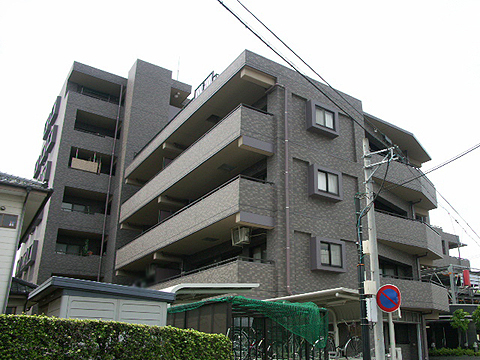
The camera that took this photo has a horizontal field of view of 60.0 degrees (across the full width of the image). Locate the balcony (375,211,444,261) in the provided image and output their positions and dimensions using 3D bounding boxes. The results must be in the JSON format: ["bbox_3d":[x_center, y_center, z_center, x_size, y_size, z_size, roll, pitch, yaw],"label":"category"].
[{"bbox_3d":[7.989,2.695,19.693,5.908,1.360,1.333,18,-27,-36],"label":"balcony"}]

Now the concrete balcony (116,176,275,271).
[{"bbox_3d":[-3.112,2.791,20.281,1.550,1.360,14.100,14,-25,-29],"label":"concrete balcony"}]

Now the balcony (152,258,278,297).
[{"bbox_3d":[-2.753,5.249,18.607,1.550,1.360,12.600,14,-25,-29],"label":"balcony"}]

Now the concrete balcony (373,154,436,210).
[{"bbox_3d":[8.030,0.033,20.765,5.908,1.360,1.333,18,-27,-36],"label":"concrete balcony"}]

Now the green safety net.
[{"bbox_3d":[0.178,2.730,7.679,2.000,0.800,2.100,14,-25,-29],"label":"green safety net"}]

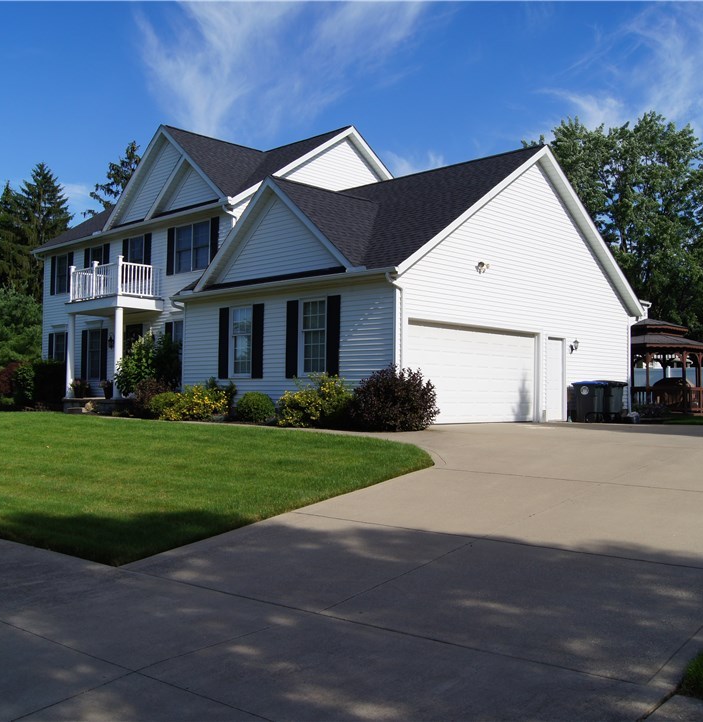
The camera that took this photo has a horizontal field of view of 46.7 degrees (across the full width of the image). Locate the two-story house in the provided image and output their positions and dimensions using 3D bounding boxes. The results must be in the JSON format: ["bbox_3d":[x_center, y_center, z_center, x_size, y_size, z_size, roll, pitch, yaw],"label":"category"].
[{"bbox_3d":[-2.066,-2.630,25.755,18.600,8.550,10.900,-2,-3,45],"label":"two-story house"}]

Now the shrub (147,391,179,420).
[{"bbox_3d":[-4.298,0.986,18.488,0.780,0.631,0.750,1,-2,-13],"label":"shrub"}]

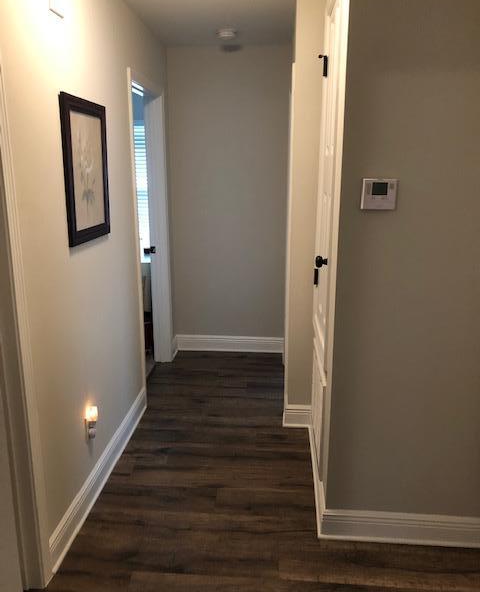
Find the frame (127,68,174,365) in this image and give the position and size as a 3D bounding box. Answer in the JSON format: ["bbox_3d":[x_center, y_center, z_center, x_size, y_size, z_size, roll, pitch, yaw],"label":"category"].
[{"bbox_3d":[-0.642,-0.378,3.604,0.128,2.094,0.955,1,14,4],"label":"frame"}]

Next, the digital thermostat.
[{"bbox_3d":[0.505,-0.367,1.877,0.125,0.110,0.028,1,14,4],"label":"digital thermostat"}]

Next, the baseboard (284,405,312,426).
[{"bbox_3d":[0.351,0.738,3.178,0.169,0.139,0.022,1,14,4],"label":"baseboard"}]

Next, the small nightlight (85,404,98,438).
[{"bbox_3d":[-0.689,0.586,2.399,0.050,0.146,0.046,1,14,4],"label":"small nightlight"}]

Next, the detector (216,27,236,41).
[{"bbox_3d":[-0.090,-1.757,3.464,0.134,0.045,0.134,1,14,4],"label":"detector"}]

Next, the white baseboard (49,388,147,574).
[{"bbox_3d":[-0.686,0.845,2.718,0.022,0.139,1.471,1,14,4],"label":"white baseboard"}]

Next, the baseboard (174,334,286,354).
[{"bbox_3d":[-0.086,0.419,4.469,0.946,0.139,0.022,1,14,4],"label":"baseboard"}]

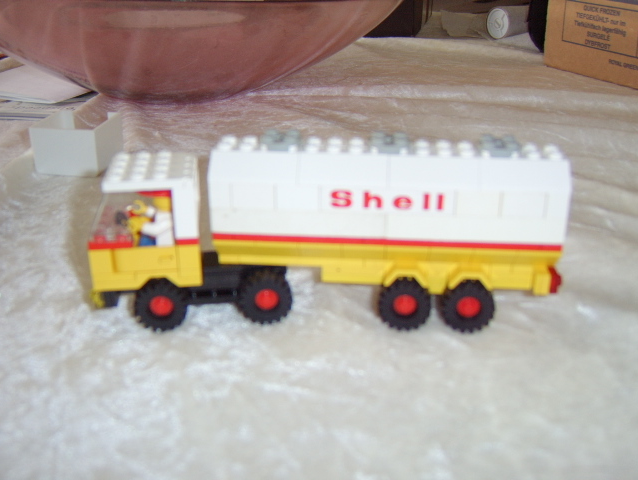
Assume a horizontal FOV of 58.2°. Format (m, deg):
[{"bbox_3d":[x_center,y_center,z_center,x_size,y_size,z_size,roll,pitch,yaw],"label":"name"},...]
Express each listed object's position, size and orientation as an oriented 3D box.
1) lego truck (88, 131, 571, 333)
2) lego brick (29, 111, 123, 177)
[{"bbox_3d":[0.001,-0.005,0.228,0.182,0.076,0.043,1,24,1],"label":"lego truck"},{"bbox_3d":[-0.178,-0.072,0.424,0.046,0.033,0.054,1,24,2],"label":"lego brick"}]

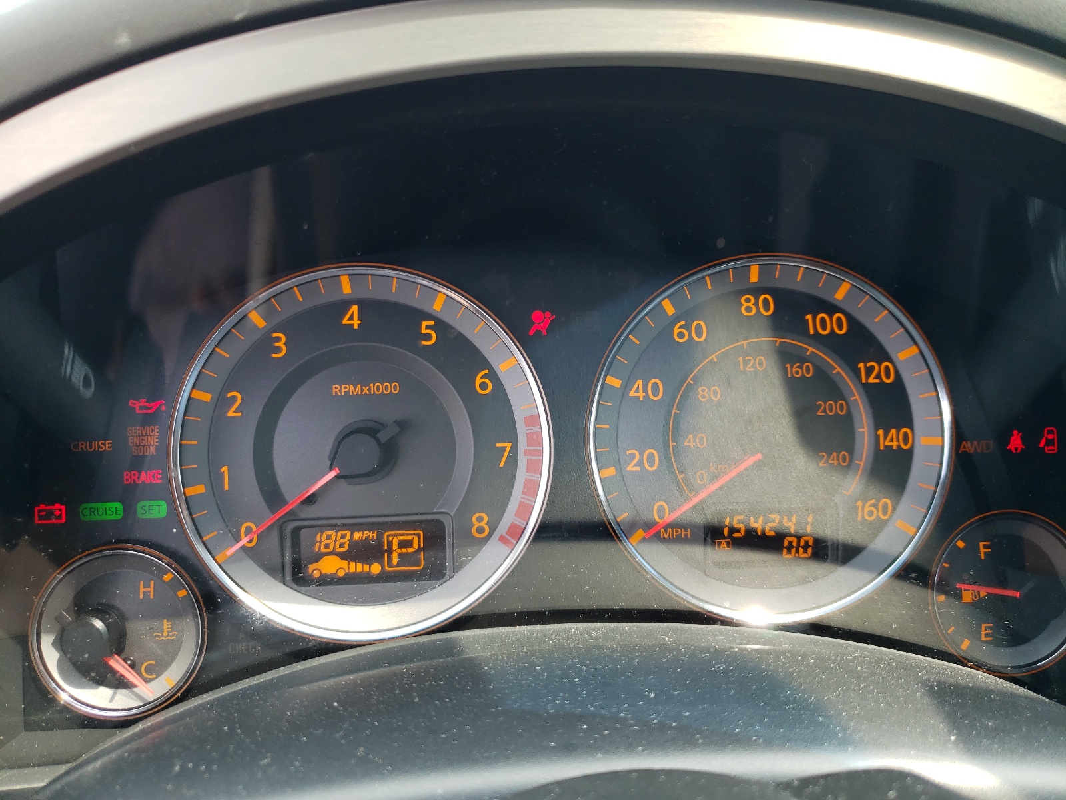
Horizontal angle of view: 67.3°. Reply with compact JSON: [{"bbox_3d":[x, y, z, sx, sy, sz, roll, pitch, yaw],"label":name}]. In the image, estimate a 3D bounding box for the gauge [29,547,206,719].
[{"bbox_3d":[-0.113,0.063,0.217,0.048,0.047,0.015,-2,1,-2],"label":"gauge"}]

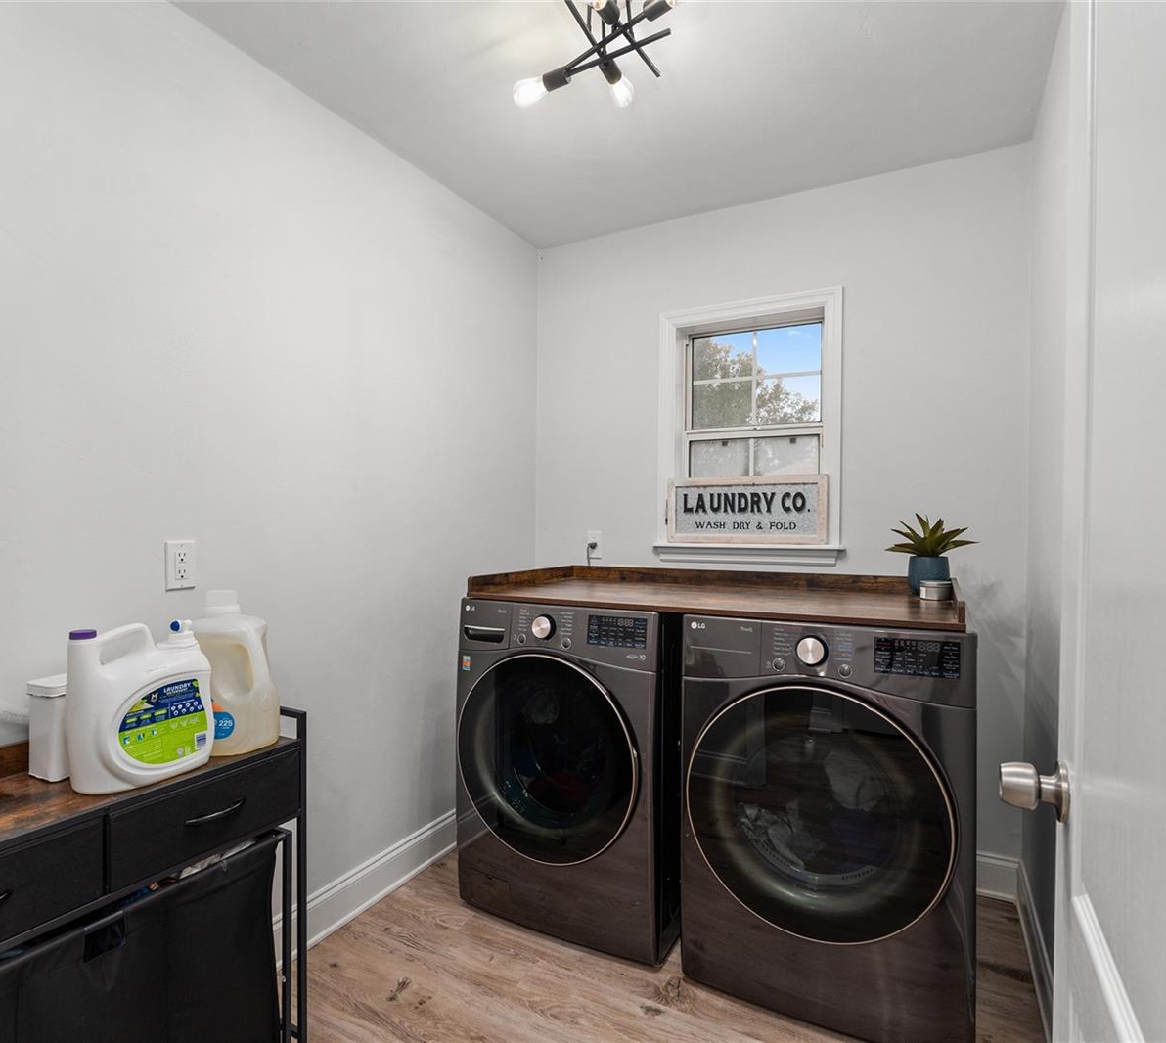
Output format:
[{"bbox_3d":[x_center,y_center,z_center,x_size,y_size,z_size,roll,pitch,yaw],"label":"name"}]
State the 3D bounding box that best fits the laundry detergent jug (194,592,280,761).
[{"bbox_3d":[-0.796,0.320,1.456,0.235,0.332,0.168,0,1,13],"label":"laundry detergent jug"}]

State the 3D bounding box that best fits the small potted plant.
[{"bbox_3d":[1.046,0.108,1.976,0.268,0.250,0.262,0,1,28],"label":"small potted plant"}]

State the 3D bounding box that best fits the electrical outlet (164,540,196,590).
[{"bbox_3d":[-0.969,0.105,1.571,0.009,0.115,0.070,0,1,28],"label":"electrical outlet"}]

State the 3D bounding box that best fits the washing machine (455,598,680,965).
[{"bbox_3d":[0.083,0.737,2.254,0.686,0.985,0.765,0,1,28],"label":"washing machine"}]

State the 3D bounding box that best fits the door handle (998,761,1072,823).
[{"bbox_3d":[0.507,0.301,0.740,0.062,0.067,0.067,0,1,28],"label":"door handle"}]

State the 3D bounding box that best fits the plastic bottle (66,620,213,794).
[{"bbox_3d":[-0.857,0.346,1.291,0.157,0.283,0.257,0,1,33],"label":"plastic bottle"}]

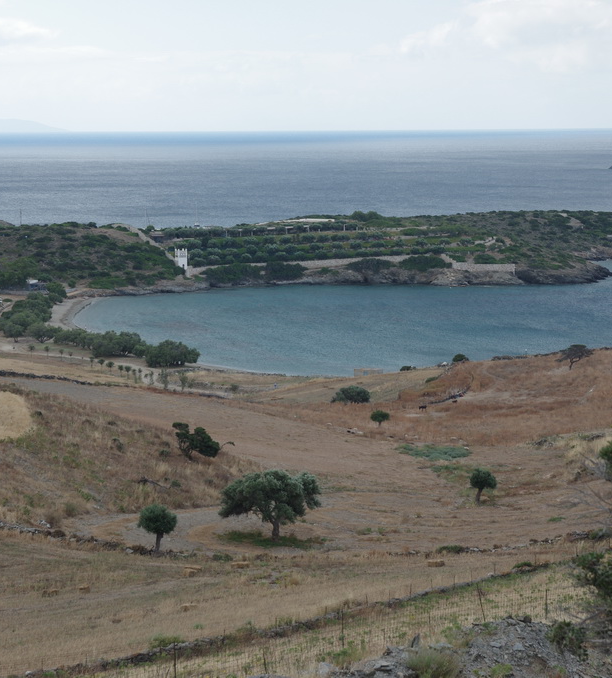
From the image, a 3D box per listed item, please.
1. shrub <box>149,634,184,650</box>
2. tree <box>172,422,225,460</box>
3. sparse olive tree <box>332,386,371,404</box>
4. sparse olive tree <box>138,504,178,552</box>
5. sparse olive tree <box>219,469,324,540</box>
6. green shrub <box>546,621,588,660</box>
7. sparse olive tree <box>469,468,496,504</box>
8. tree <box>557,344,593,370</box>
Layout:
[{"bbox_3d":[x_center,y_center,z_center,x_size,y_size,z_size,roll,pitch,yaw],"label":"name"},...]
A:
[{"bbox_3d":[-5.898,12.853,90.000,1.522,0.683,1.200,0,6,0],"label":"shrub"},{"bbox_3d":[-8.294,7.984,165.000,4.108,2.930,3.100,0,6,0],"label":"tree"},{"bbox_3d":[8.231,10.219,385.000,6.870,3.260,5.840,0,6,0],"label":"sparse olive tree"},{"bbox_3d":[-8.246,10.594,119.000,2.236,2.617,2.200,0,6,0],"label":"sparse olive tree"},{"bbox_3d":[-2.150,9.967,128.000,6.103,4.119,6.000,0,6,0],"label":"sparse olive tree"},{"bbox_3d":[6.142,7.058,50.000,0.987,0.864,0.950,0,6,0],"label":"green shrub"},{"bbox_3d":[15.587,12.940,188.000,2.460,3.030,2.330,0,6,0],"label":"sparse olive tree"},{"bbox_3d":[47.298,3.260,375.000,6.300,4.590,5.350,0,6,0],"label":"tree"}]

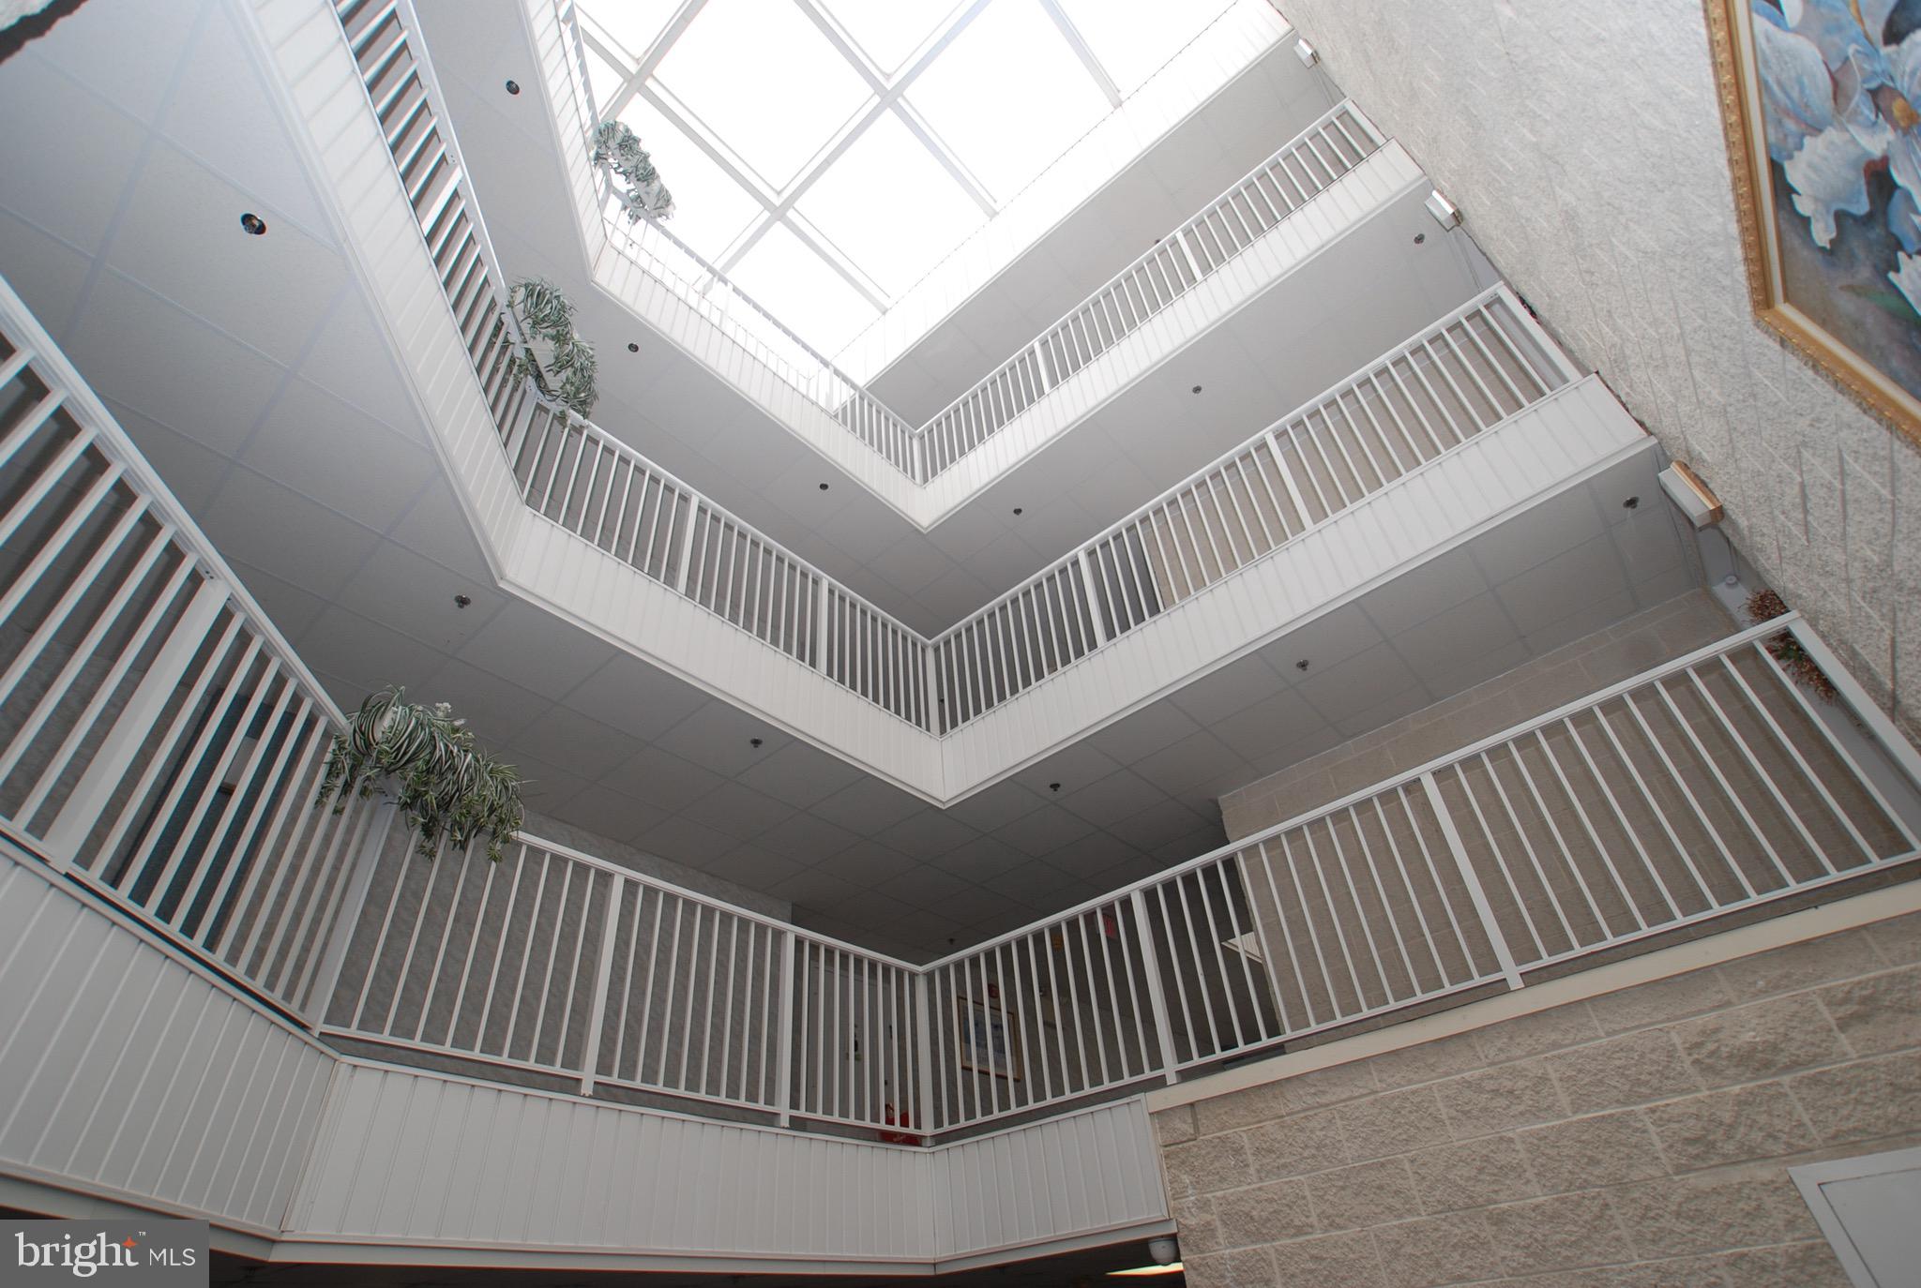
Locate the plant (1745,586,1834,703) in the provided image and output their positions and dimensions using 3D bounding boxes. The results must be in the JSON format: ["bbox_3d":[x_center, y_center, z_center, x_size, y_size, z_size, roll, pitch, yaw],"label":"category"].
[{"bbox_3d":[3.493,0.000,3.577,0.190,0.500,0.400,-32,-47,28],"label":"plant"}]

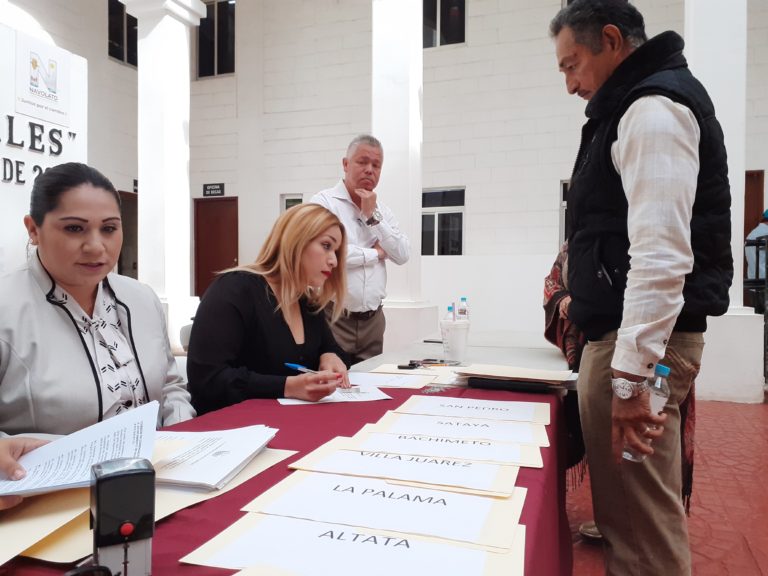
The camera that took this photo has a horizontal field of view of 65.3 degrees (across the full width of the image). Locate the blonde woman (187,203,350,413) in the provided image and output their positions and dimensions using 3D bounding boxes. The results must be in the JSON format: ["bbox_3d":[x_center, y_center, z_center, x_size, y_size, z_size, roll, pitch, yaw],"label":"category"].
[{"bbox_3d":[-0.285,0.412,1.560,0.640,1.250,0.480,1,1,34],"label":"blonde woman"}]

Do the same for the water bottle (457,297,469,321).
[{"bbox_3d":[0.411,0.160,3.100,0.063,0.205,0.063,0,1,0],"label":"water bottle"}]

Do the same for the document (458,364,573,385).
[{"bbox_3d":[0.380,0.254,1.745,0.300,0.016,0.220,1,1,27],"label":"document"}]

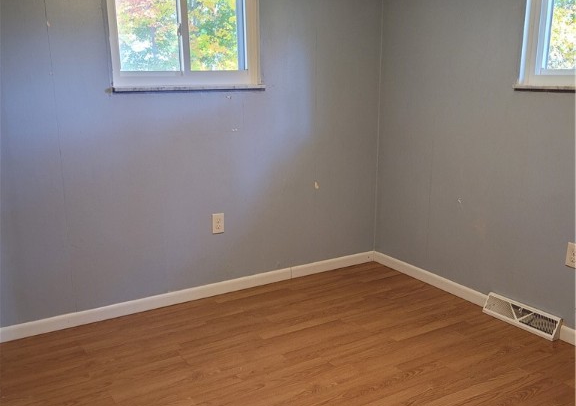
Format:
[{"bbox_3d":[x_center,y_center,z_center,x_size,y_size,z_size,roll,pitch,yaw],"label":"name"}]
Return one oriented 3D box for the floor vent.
[{"bbox_3d":[1.337,0.646,3.322,0.060,0.113,0.473,-8,15,-30],"label":"floor vent"}]

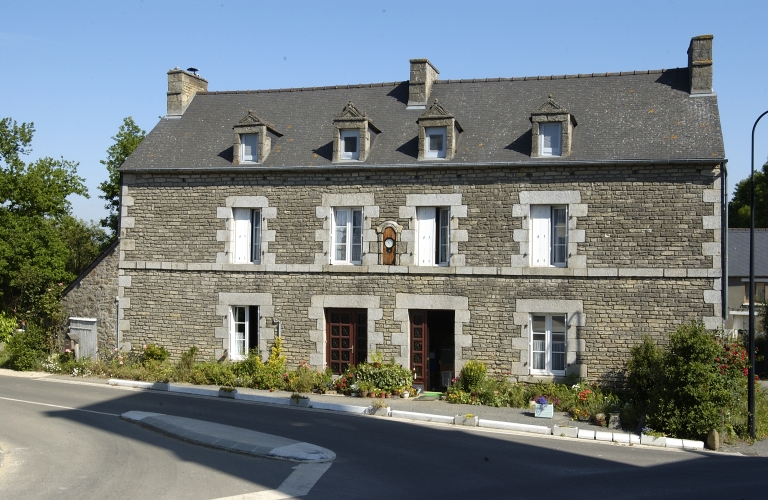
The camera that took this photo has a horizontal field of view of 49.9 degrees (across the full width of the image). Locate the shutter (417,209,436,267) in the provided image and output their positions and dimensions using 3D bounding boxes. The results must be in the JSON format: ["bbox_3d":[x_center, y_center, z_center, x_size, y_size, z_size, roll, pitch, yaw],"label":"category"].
[{"bbox_3d":[1.315,-0.406,25.324,0.597,1.824,0.050,0,0,13],"label":"shutter"}]

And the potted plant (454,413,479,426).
[{"bbox_3d":[2.162,4.354,21.280,0.580,0.315,0.240,0,0,23],"label":"potted plant"}]

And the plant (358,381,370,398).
[{"bbox_3d":[-0.530,4.095,24.349,0.370,0.475,0.350,0,0,13],"label":"plant"}]

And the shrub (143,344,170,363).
[{"bbox_3d":[-7.291,3.397,26.473,0.801,0.673,0.700,0,0,13],"label":"shrub"}]

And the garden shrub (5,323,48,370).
[{"bbox_3d":[-11.236,3.073,26.033,1.120,1.320,1.100,0,0,15],"label":"garden shrub"}]

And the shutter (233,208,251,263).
[{"bbox_3d":[-4.591,-0.460,26.688,0.594,1.761,0.050,0,0,13],"label":"shutter"}]

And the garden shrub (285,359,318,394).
[{"bbox_3d":[-2.244,3.441,22.470,0.820,0.800,0.700,0,0,15],"label":"garden shrub"}]

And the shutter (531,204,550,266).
[{"bbox_3d":[4.074,-0.368,21.420,0.480,1.580,0.040,0,0,15],"label":"shutter"}]

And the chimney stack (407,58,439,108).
[{"bbox_3d":[1.265,-4.915,25.314,0.520,1.380,1.900,0,0,15],"label":"chimney stack"}]

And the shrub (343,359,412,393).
[{"bbox_3d":[-0.164,3.800,24.621,1.967,1.013,1.100,0,0,13],"label":"shrub"}]

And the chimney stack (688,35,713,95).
[{"bbox_3d":[8.882,-5.011,23.250,0.540,1.580,1.850,0,0,15],"label":"chimney stack"}]

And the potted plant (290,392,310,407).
[{"bbox_3d":[-2.095,3.763,20.724,0.500,0.320,0.270,1,0,26],"label":"potted plant"}]

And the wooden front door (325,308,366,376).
[{"bbox_3d":[-1.177,2.936,25.936,1.335,2.197,0.090,0,0,13],"label":"wooden front door"}]

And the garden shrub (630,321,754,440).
[{"bbox_3d":[6.921,2.879,18.652,2.500,2.400,2.100,0,0,15],"label":"garden shrub"}]

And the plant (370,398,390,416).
[{"bbox_3d":[-0.068,4.224,22.190,0.540,0.450,0.260,0,0,23],"label":"plant"}]

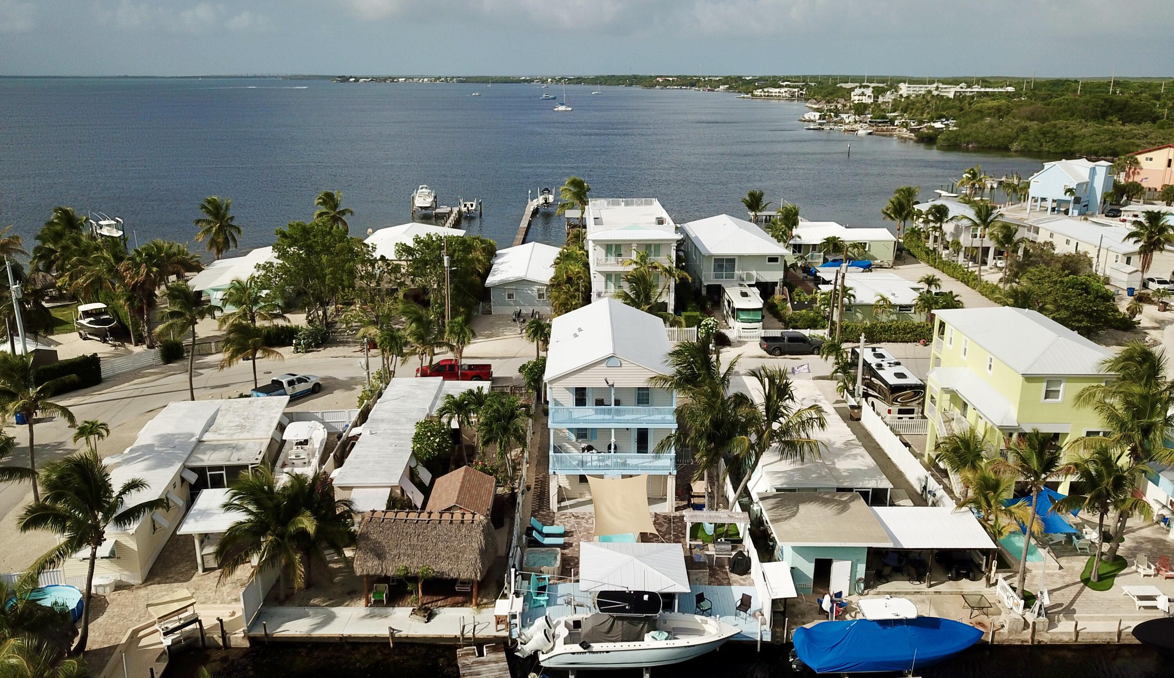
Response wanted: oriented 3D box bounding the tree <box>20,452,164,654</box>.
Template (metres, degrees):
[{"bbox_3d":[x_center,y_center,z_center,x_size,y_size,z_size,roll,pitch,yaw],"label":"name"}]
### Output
[{"bbox_3d":[-21.142,9.455,38.348,6.147,9.836,6.147,0,17,0],"label":"tree"}]

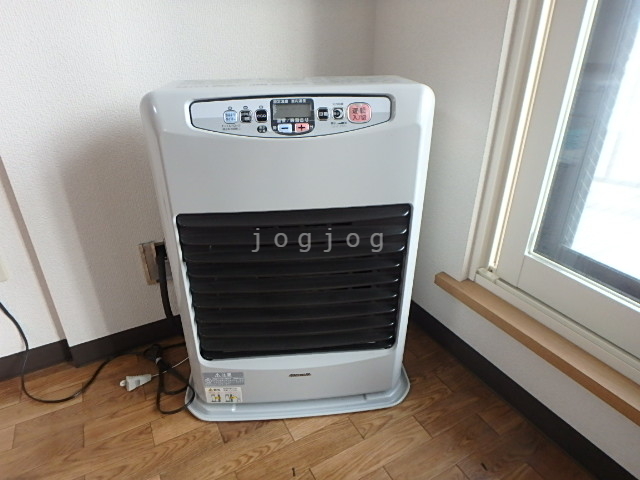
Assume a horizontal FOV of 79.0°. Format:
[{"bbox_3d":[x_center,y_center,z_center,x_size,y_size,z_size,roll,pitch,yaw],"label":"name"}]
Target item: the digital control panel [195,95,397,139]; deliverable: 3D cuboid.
[{"bbox_3d":[-0.039,-0.185,0.580,0.299,0.063,0.022,-3,26,-7],"label":"digital control panel"}]

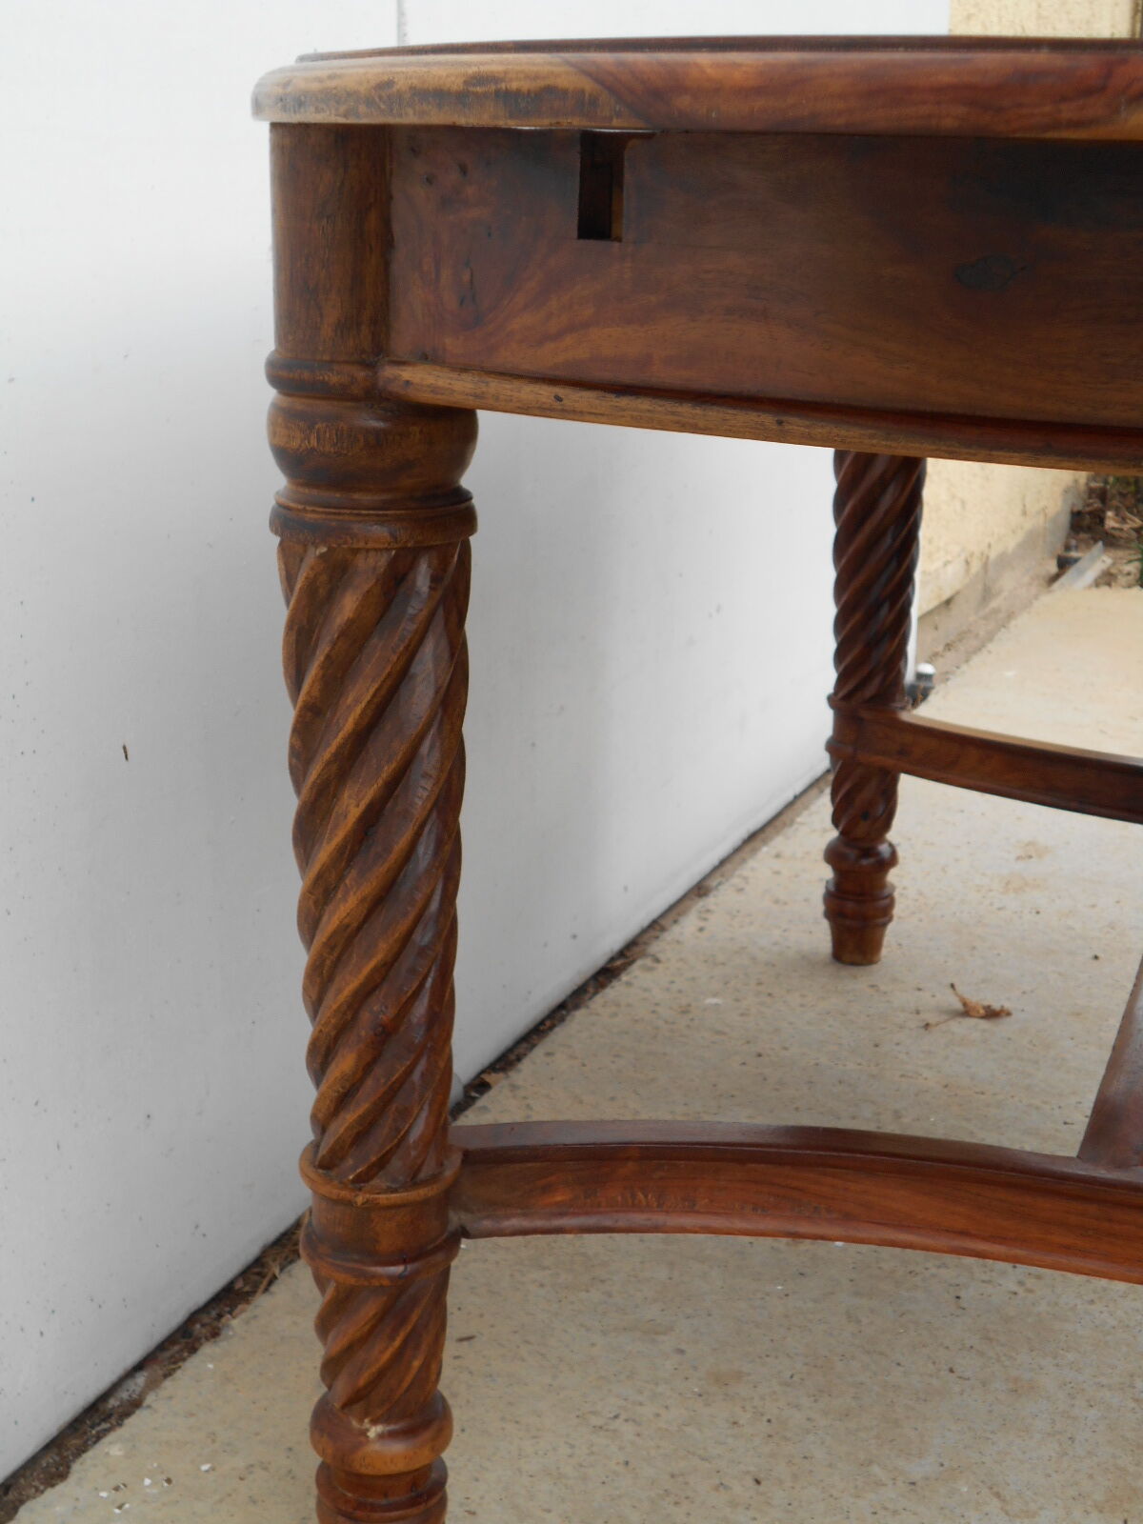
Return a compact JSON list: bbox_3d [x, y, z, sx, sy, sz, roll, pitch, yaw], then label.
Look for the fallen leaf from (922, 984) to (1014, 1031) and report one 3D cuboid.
[{"bbox_3d":[0.355,0.218,1.963,0.074,0.026,0.042,-2,15,-12],"label":"fallen leaf"}]

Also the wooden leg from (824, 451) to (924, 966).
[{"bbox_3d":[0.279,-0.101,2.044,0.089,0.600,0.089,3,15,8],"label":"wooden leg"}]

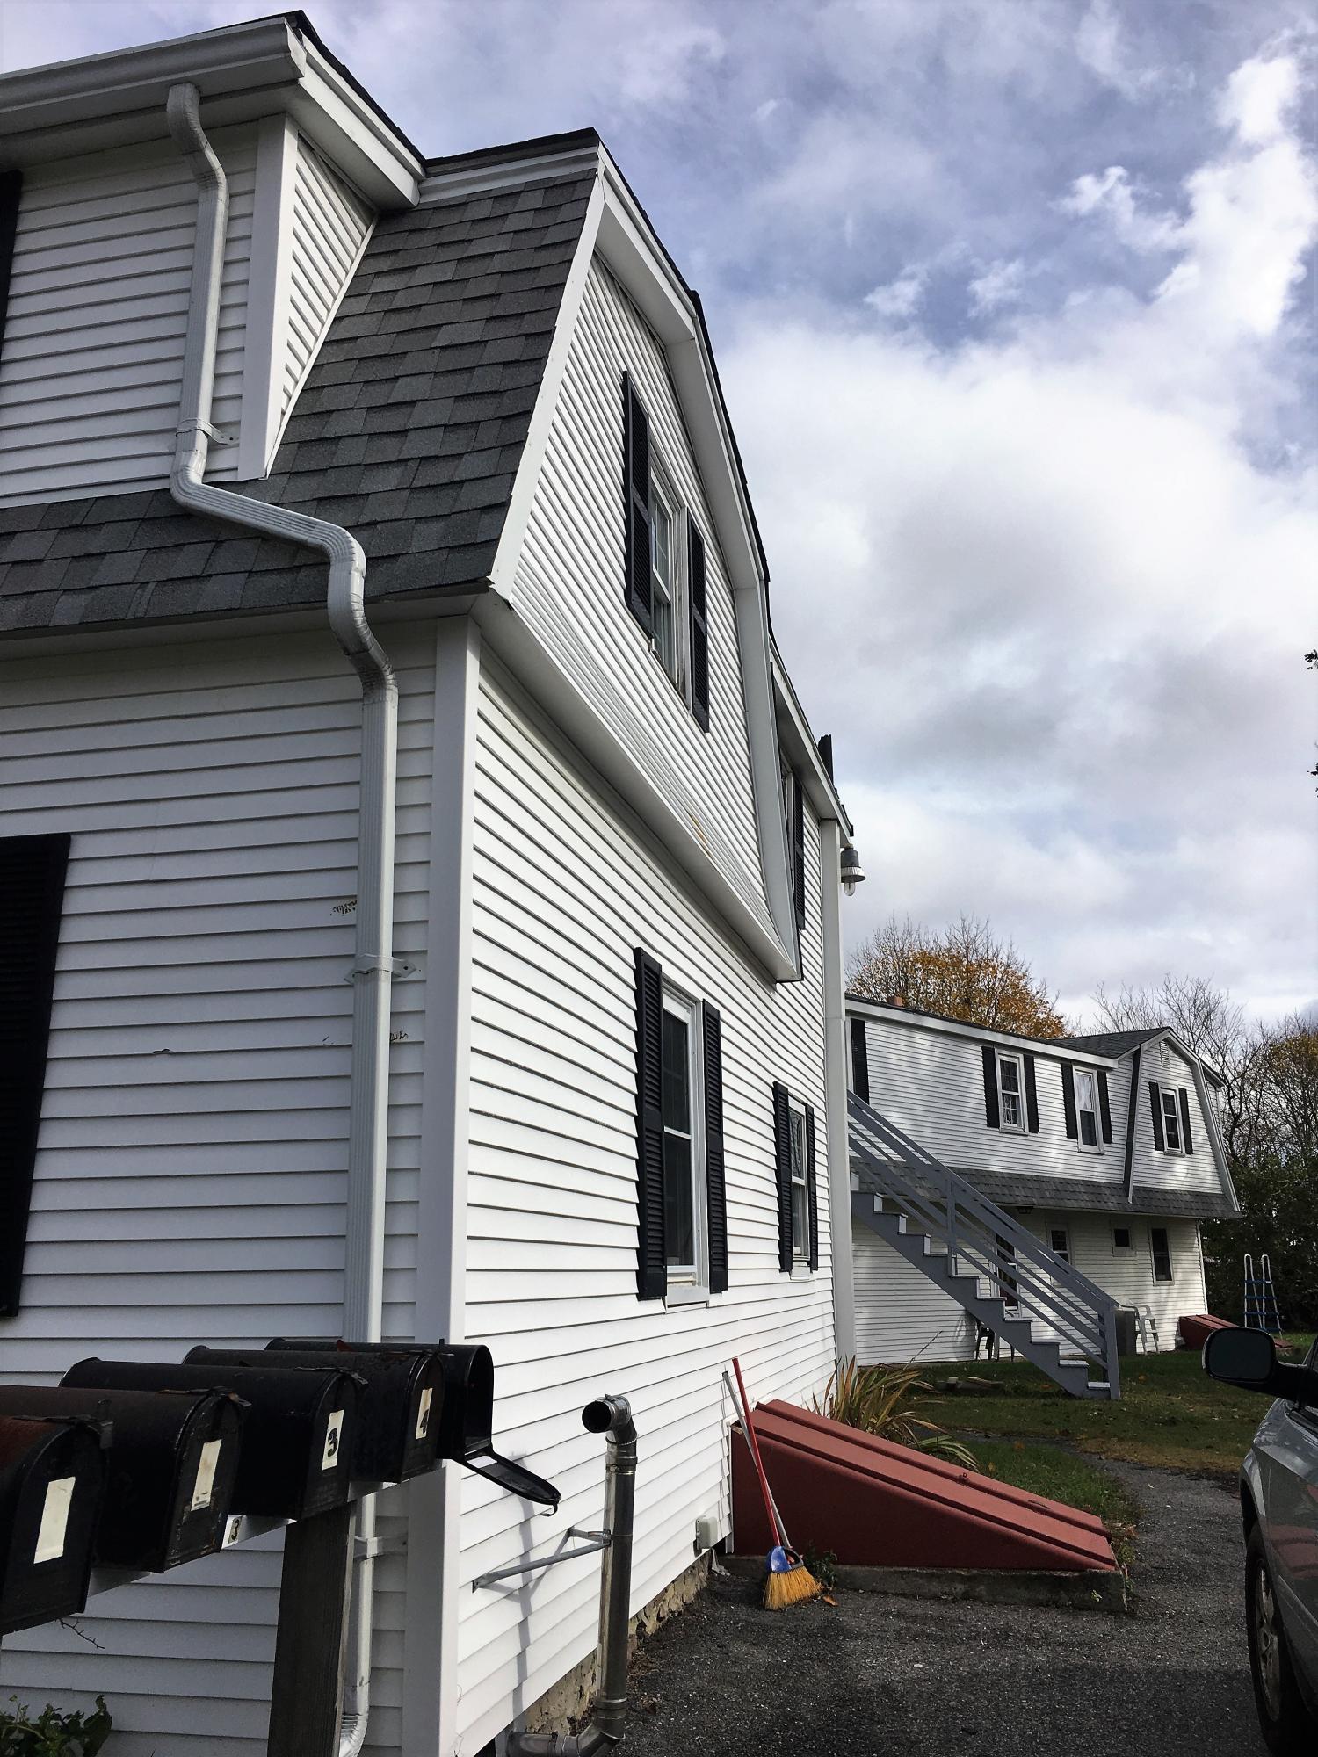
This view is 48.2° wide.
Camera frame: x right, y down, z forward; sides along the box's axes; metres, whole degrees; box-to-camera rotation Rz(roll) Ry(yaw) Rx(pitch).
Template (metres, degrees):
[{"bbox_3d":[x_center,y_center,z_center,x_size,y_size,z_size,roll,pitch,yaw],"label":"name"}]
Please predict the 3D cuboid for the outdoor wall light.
[{"bbox_3d":[1.935,-0.068,14.928,0.360,0.530,0.330,-4,-15,12],"label":"outdoor wall light"}]

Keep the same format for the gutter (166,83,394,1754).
[{"bbox_3d":[-1.377,-0.203,4.910,0.980,6.000,0.440,-4,-15,12],"label":"gutter"}]

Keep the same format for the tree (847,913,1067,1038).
[{"bbox_3d":[9.111,6.876,43.753,8.000,12.200,8.000,-4,-15,12],"label":"tree"}]

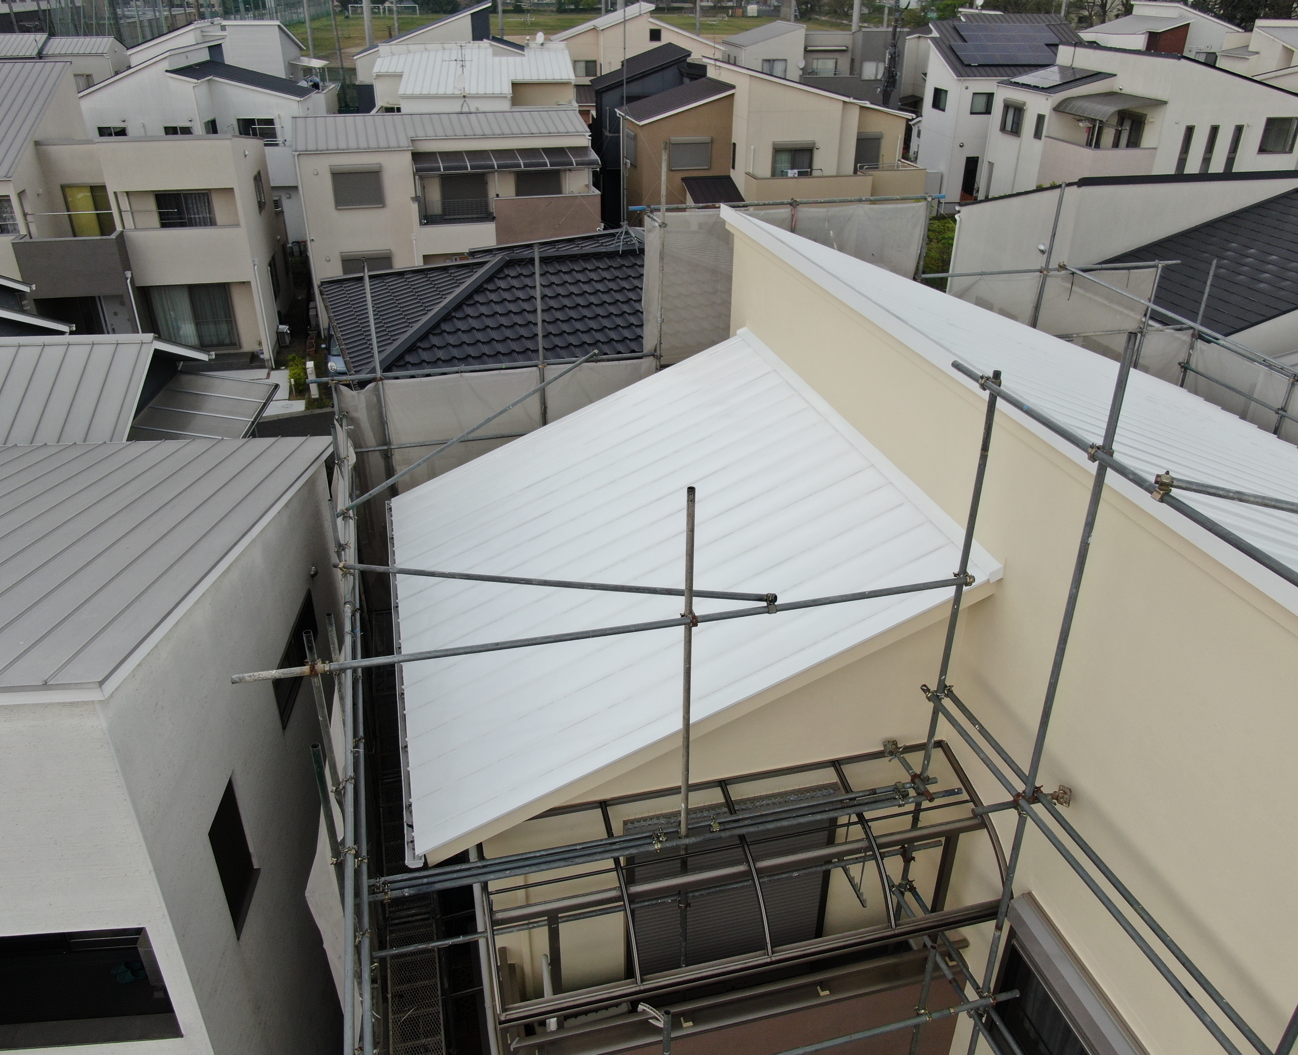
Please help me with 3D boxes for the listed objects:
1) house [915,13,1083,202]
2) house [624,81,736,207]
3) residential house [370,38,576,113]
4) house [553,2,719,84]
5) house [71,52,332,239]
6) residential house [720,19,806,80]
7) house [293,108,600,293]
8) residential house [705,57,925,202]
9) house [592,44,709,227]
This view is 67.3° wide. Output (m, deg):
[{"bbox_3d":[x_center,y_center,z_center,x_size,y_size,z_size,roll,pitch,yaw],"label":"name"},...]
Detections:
[{"bbox_3d":[18.743,-22.528,52.839,8.400,9.200,7.700,-4,29,-7],"label":"house"},{"bbox_3d":[0.898,-16.789,45.357,4.300,7.300,6.600,-5,29,-10],"label":"house"},{"bbox_3d":[-8.712,-20.112,49.534,9.400,8.200,7.500,-5,29,-10],"label":"residential house"},{"bbox_3d":[-1.328,-29.337,64.499,11.000,9.100,8.500,-4,29,-8],"label":"house"},{"bbox_3d":[-20.448,-18.723,47.056,9.300,8.400,8.800,-3,29,-6],"label":"house"},{"bbox_3d":[7.232,-28.530,64.071,4.000,8.200,6.300,-4,29,-8],"label":"residential house"},{"bbox_3d":[-7.544,-12.201,37.078,10.300,6.700,6.000,-6,29,-12],"label":"house"},{"bbox_3d":[7.168,-16.105,43.042,7.300,8.200,9.200,-5,29,-10],"label":"residential house"},{"bbox_3d":[-0.396,-21.173,52.098,5.800,8.100,6.500,-4,29,-8],"label":"house"}]

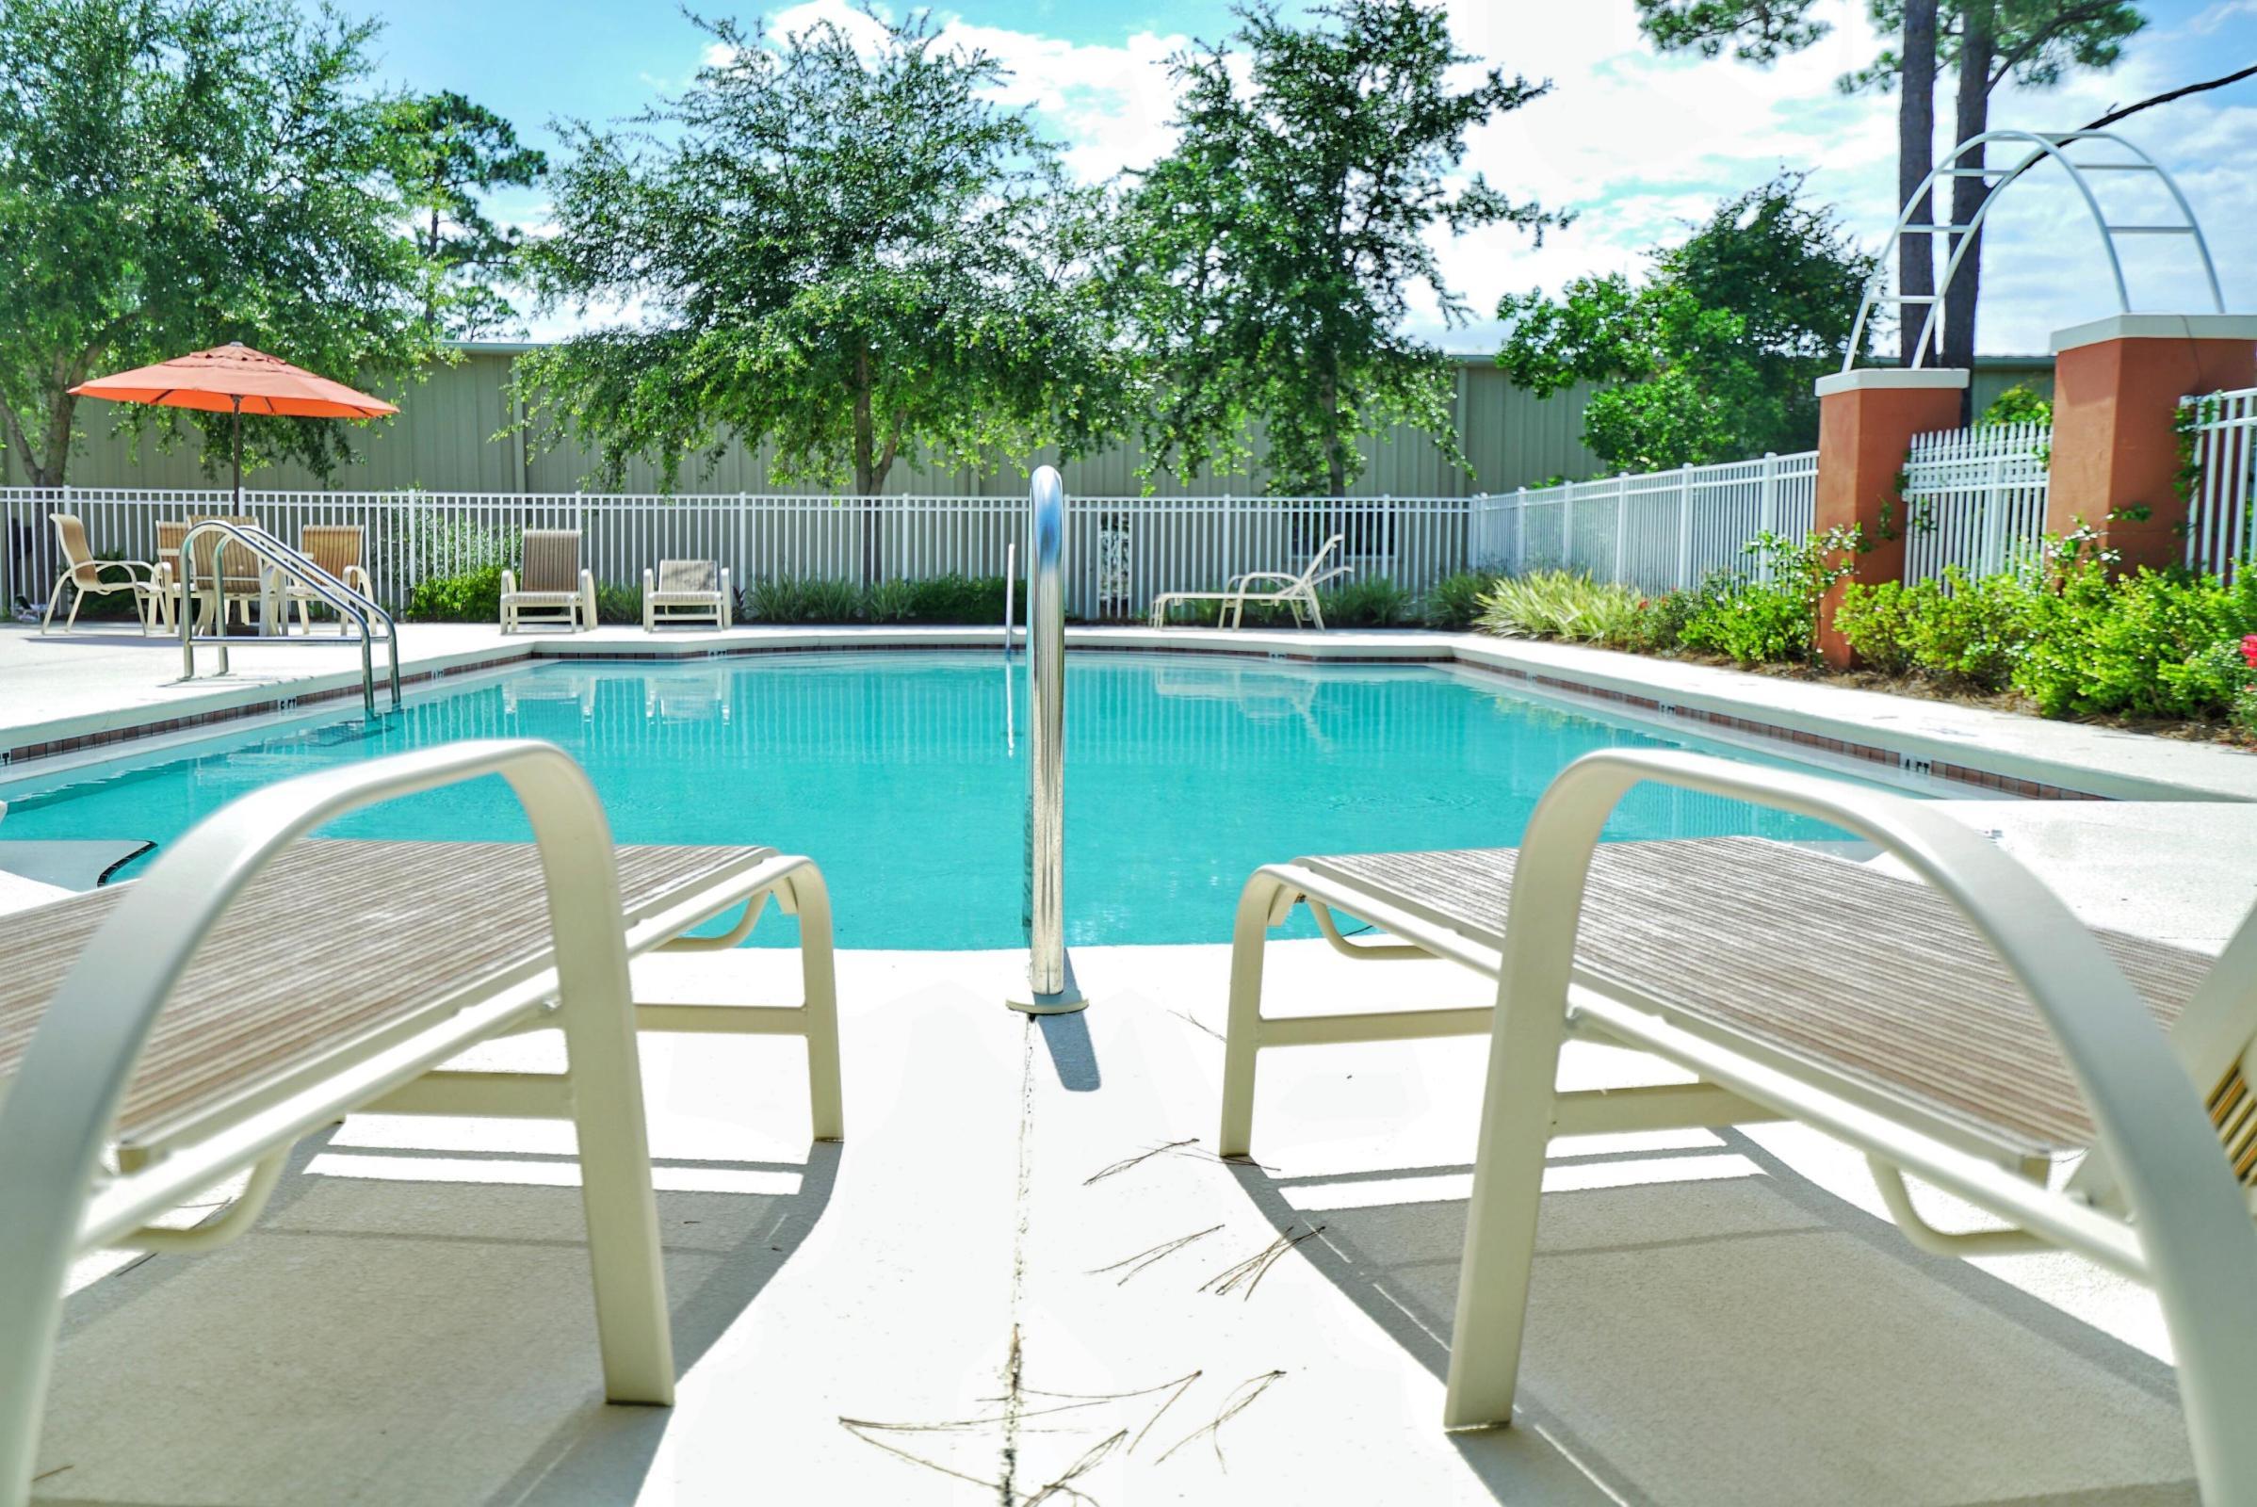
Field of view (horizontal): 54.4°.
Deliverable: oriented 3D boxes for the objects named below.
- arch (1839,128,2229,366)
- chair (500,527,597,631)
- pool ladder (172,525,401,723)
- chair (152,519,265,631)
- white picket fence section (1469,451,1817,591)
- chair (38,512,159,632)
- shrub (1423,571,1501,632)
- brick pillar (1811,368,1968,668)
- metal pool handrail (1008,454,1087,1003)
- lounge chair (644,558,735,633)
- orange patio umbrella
[{"bbox_3d":[4.670,-2.705,11.666,0.490,1.100,3.500,0,5,-3],"label":"arch"},{"bbox_3d":[-5.133,-1.549,19.444,0.740,0.930,1.680,0,5,-10],"label":"chair"},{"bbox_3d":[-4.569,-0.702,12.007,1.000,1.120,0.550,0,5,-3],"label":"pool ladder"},{"bbox_3d":[-7.151,-1.389,17.184,0.620,0.960,0.760,-1,5,-14],"label":"chair"},{"bbox_3d":[4.210,-1.714,19.388,0.060,1.420,11.100,0,5,-3],"label":"white picket fence section"},{"bbox_3d":[-8.304,-1.467,17.878,0.820,1.000,0.620,1,5,4],"label":"chair"},{"bbox_3d":[3.419,-1.599,22.628,0.760,0.620,0.740,0,5,-3],"label":"shrub"},{"bbox_3d":[4.628,-1.415,13.395,0.670,1.810,0.670,0,5,-3],"label":"brick pillar"},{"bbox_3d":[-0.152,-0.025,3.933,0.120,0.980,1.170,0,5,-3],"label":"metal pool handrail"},{"bbox_3d":[-3.982,-1.440,19.888,0.740,0.650,1.850,-1,5,-10],"label":"lounge chair"},{"bbox_3d":[-7.182,-2.134,17.670,2.740,2.360,2.740,0,5,-3],"label":"orange patio umbrella"}]

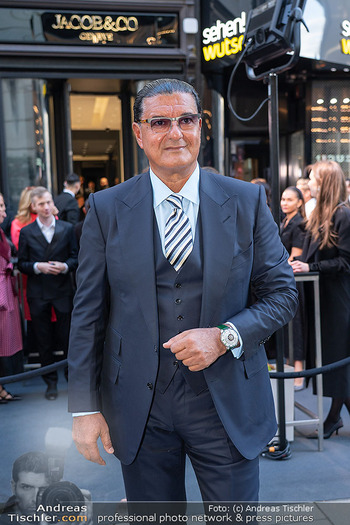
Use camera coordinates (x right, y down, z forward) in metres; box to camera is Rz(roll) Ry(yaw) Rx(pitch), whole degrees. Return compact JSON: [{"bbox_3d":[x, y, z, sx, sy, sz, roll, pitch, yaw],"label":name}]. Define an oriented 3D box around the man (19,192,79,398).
[{"bbox_3d":[-1.050,0.260,4.380,0.530,1.770,0.360,-3,5,-14],"label":"man"}]

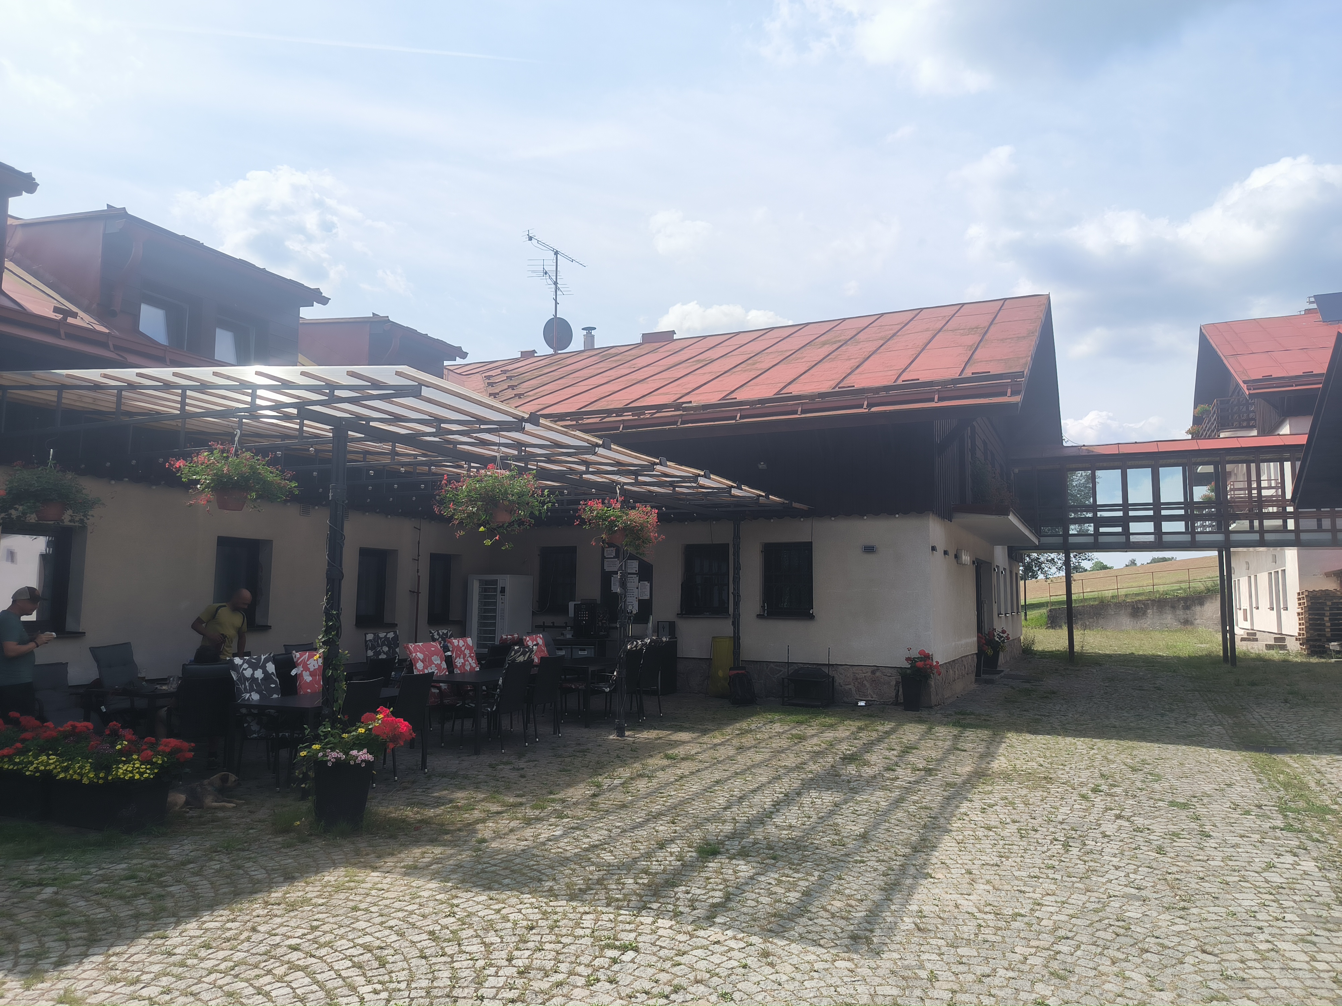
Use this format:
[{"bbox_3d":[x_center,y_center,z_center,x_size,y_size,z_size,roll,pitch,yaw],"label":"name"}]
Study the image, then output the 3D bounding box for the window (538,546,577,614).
[{"bbox_3d":[-2.055,1.439,17.278,0.800,1.240,0.140,-2,-6,23],"label":"window"}]

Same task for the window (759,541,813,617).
[{"bbox_3d":[1.780,1.170,14.300,0.828,1.148,0.140,-2,-7,24],"label":"window"}]

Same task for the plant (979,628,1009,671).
[{"bbox_3d":[6.465,2.903,18.600,0.550,0.796,0.540,-2,-7,24],"label":"plant"}]

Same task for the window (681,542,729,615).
[{"bbox_3d":[0.539,1.215,14.854,0.848,1.143,0.140,-2,-7,24],"label":"window"}]

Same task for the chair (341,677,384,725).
[{"bbox_3d":[-2.878,1.985,8.033,0.600,0.930,0.560,-2,-7,24],"label":"chair"}]

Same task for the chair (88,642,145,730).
[{"bbox_3d":[-5.524,1.997,9.423,0.750,1.100,0.600,-2,-6,23],"label":"chair"}]

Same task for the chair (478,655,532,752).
[{"bbox_3d":[-1.885,2.195,10.199,0.660,0.940,0.570,-2,-6,23],"label":"chair"}]

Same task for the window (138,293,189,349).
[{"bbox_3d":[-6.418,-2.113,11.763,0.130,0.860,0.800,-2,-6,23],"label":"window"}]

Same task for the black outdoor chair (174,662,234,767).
[{"bbox_3d":[-4.506,2.024,8.692,0.640,0.980,0.580,-3,-7,26],"label":"black outdoor chair"}]

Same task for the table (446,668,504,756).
[{"bbox_3d":[-2.058,2.312,10.468,0.880,0.740,1.500,-3,-7,26],"label":"table"}]

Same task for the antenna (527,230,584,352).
[{"bbox_3d":[-3.257,-5.884,26.474,1.100,3.200,1.900,-2,-6,23],"label":"antenna"}]

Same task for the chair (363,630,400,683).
[{"bbox_3d":[-3.520,2.120,10.633,0.600,1.140,0.560,-2,-7,24],"label":"chair"}]

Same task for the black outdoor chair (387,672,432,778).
[{"bbox_3d":[-2.650,2.079,8.820,0.630,0.920,0.560,-3,-7,26],"label":"black outdoor chair"}]

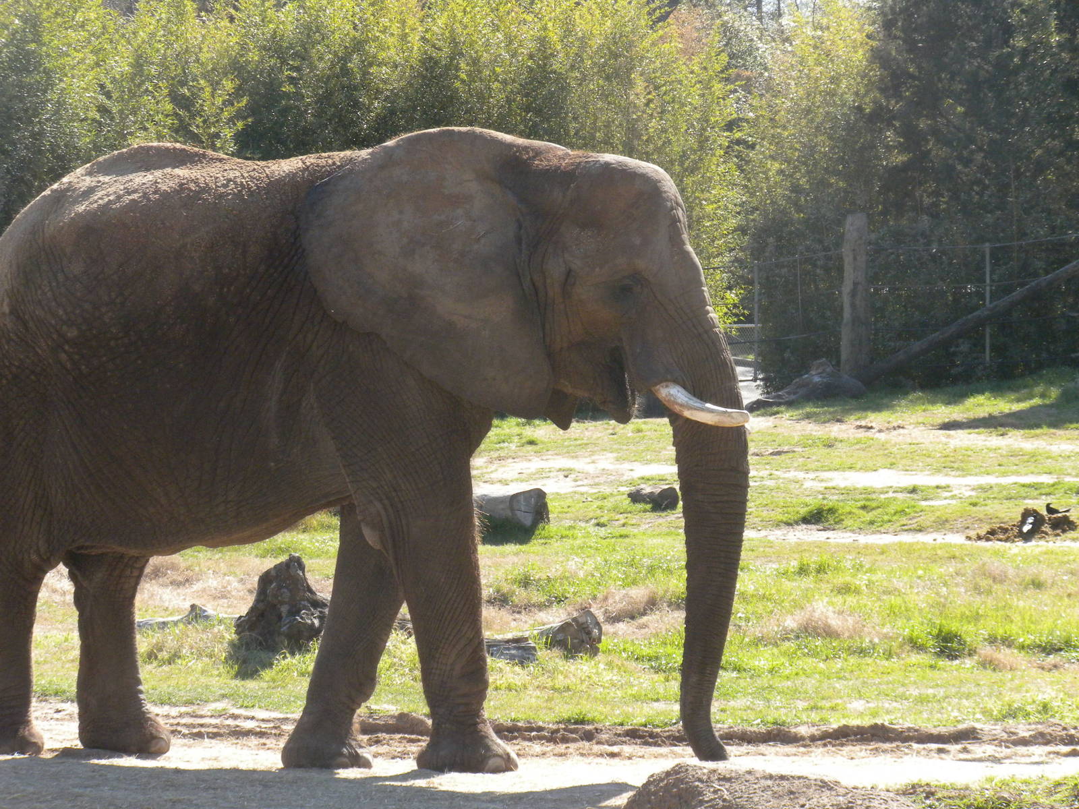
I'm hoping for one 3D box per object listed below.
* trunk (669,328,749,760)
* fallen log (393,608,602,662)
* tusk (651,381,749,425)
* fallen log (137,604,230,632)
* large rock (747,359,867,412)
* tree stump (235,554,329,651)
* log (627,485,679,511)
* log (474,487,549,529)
[{"bbox_3d":[0.687,0.564,15.000,0.330,1.740,0.320,0,1,6],"label":"trunk"},{"bbox_3d":[-0.259,1.304,20.900,1.300,0.250,0.330,1,2,22],"label":"fallen log"},{"bbox_3d":[0.643,0.000,14.770,0.400,0.180,0.140,0,1,11],"label":"tusk"},{"bbox_3d":[-2.132,1.262,22.000,0.700,0.150,0.200,0,1,5],"label":"fallen log"},{"bbox_3d":[3.608,-0.267,50.000,1.600,0.680,1.000,0,1,0],"label":"large rock"},{"bbox_3d":[-1.455,1.120,21.100,0.560,0.550,0.500,0,1,0],"label":"tree stump"},{"bbox_3d":[1.016,0.836,33.000,0.460,0.210,0.360,0,1,0],"label":"log"},{"bbox_3d":[-0.701,0.870,31.000,1.600,0.340,0.360,1,2,25],"label":"log"}]

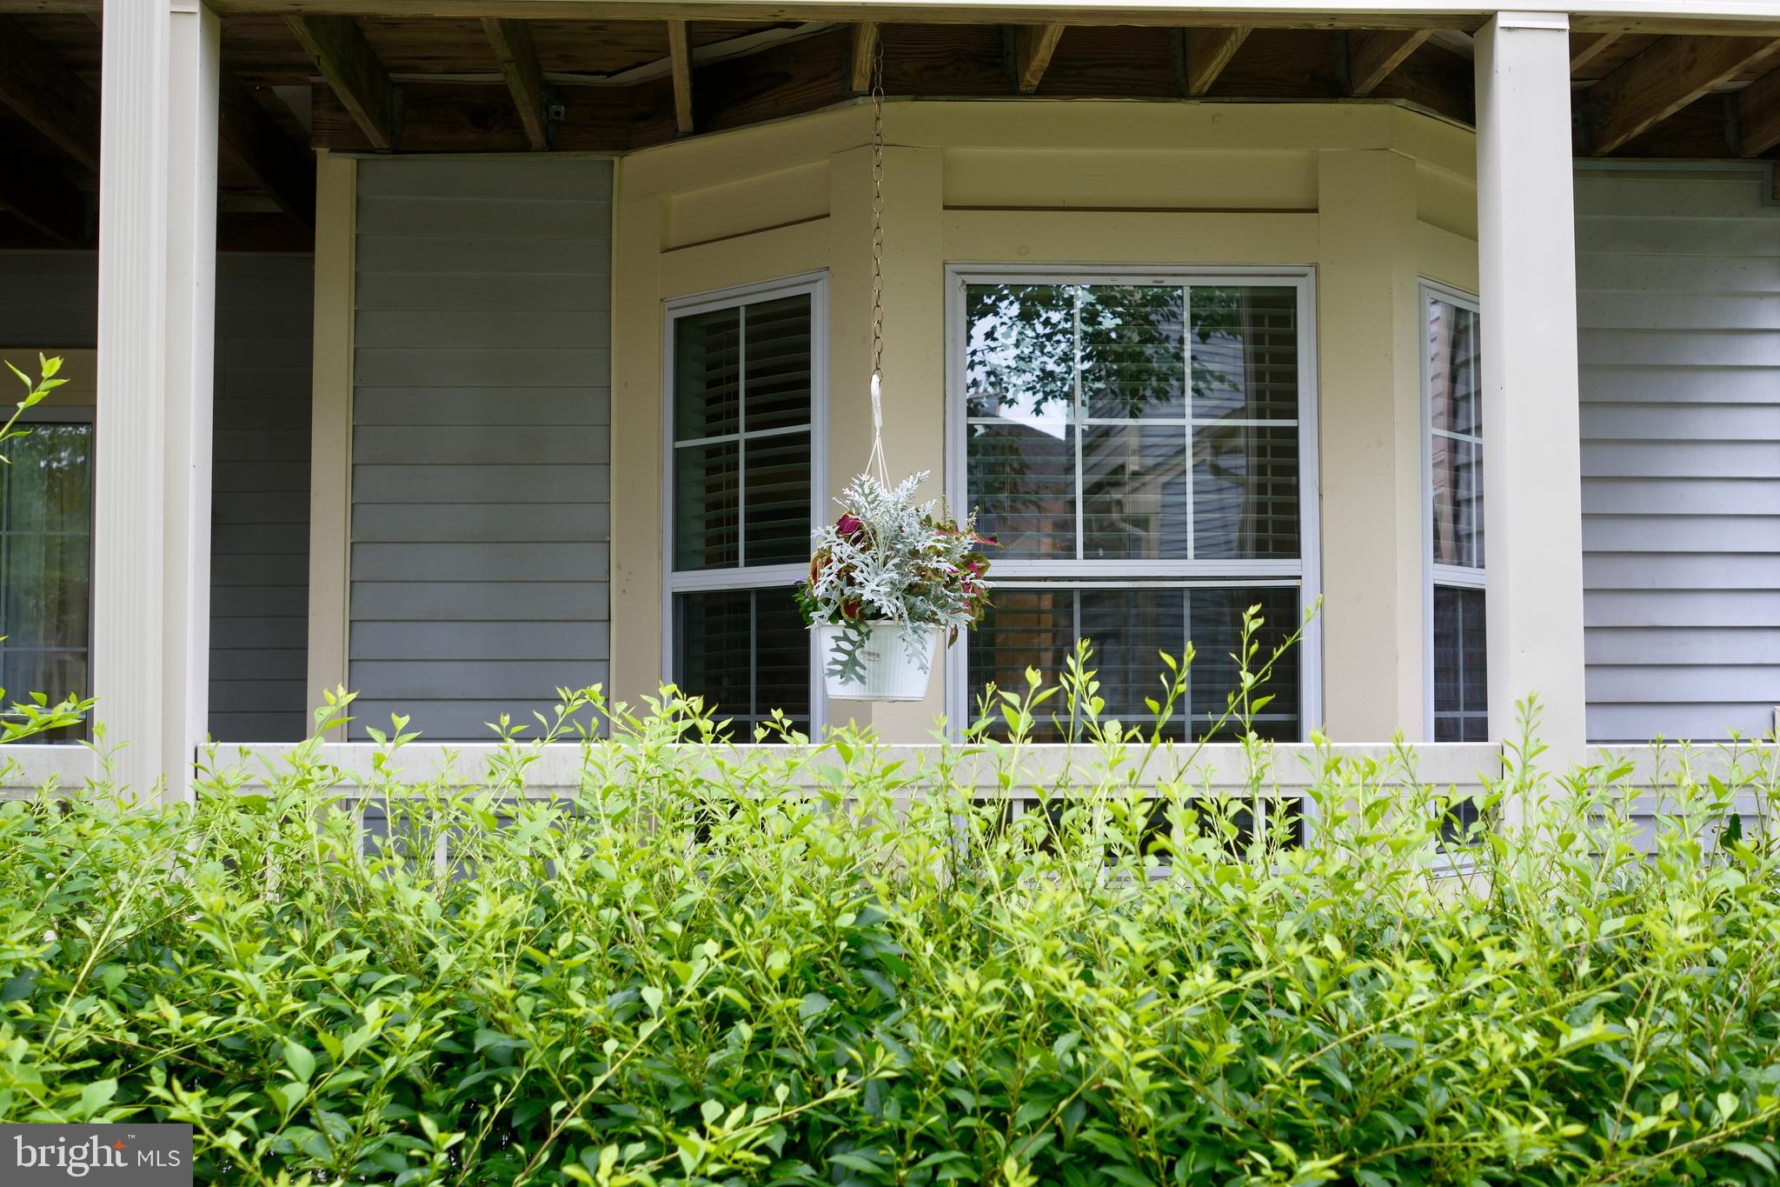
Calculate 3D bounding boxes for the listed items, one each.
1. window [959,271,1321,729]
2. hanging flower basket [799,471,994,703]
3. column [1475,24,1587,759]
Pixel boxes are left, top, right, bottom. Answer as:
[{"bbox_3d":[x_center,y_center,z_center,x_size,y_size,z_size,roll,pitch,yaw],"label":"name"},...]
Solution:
[{"bbox_3d":[0.595,-0.063,4.906,0.892,1.455,0.080,0,-3,-4],"label":"window"},{"bbox_3d":[0.011,-0.030,3.815,0.365,0.395,0.340,0,-3,-4],"label":"hanging flower basket"},{"bbox_3d":[1.154,0.039,3.646,0.130,2.150,0.130,0,-3,-4],"label":"column"}]

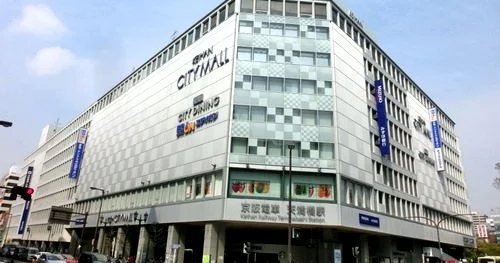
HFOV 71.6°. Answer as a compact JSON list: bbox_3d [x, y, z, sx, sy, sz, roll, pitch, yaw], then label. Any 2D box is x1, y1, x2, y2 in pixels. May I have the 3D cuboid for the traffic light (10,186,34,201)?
[{"bbox_3d":[-15.192,4.140,23.153,1.250,0.750,0.400,18,-24,-37],"label":"traffic light"}]

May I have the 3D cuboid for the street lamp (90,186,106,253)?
[{"bbox_3d":[-19.695,11.661,42.829,1.800,8.900,0.350,19,-25,-38],"label":"street lamp"}]

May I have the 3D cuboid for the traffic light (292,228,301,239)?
[{"bbox_3d":[3.417,7.464,25.371,0.420,0.750,0.300,9,-20,-17],"label":"traffic light"}]

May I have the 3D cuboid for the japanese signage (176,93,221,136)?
[{"bbox_3d":[-6.146,-2.195,40.102,0.250,4.300,8.600,19,-25,-38],"label":"japanese signage"}]

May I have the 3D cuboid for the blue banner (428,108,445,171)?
[{"bbox_3d":[31.782,1.286,58.971,1.150,11.000,0.300,-15,-26,41],"label":"blue banner"}]

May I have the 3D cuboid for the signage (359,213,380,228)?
[{"bbox_3d":[12.019,8.878,34.392,0.200,0.950,4.300,-15,-25,41],"label":"signage"}]

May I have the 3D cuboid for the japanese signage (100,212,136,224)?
[{"bbox_3d":[-18.660,12.212,48.383,0.200,1.200,11.500,19,-25,-38],"label":"japanese signage"}]

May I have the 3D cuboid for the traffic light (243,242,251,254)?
[{"bbox_3d":[-0.183,8.004,23.583,0.450,0.760,0.380,-8,-22,28],"label":"traffic light"}]

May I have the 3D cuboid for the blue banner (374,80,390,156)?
[{"bbox_3d":[16.409,-1.845,42.980,1.100,9.900,0.300,-15,-26,41],"label":"blue banner"}]

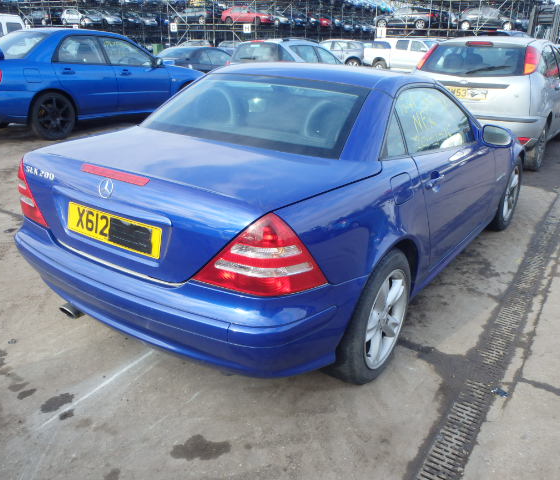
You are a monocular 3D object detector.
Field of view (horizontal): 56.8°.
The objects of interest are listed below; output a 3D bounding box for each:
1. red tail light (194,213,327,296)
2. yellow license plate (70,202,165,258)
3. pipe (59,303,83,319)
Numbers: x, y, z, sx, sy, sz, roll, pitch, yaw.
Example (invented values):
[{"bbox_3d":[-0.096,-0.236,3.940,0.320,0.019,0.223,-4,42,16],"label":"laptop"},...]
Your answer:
[{"bbox_3d":[-0.061,0.030,1.677,0.443,0.285,0.180,7,22,15],"label":"red tail light"},{"bbox_3d":[-0.625,-0.040,1.921,0.520,0.111,0.012,14,14,31],"label":"yellow license plate"},{"bbox_3d":[-0.891,0.297,2.297,0.100,0.070,0.140,14,25,31],"label":"pipe"}]

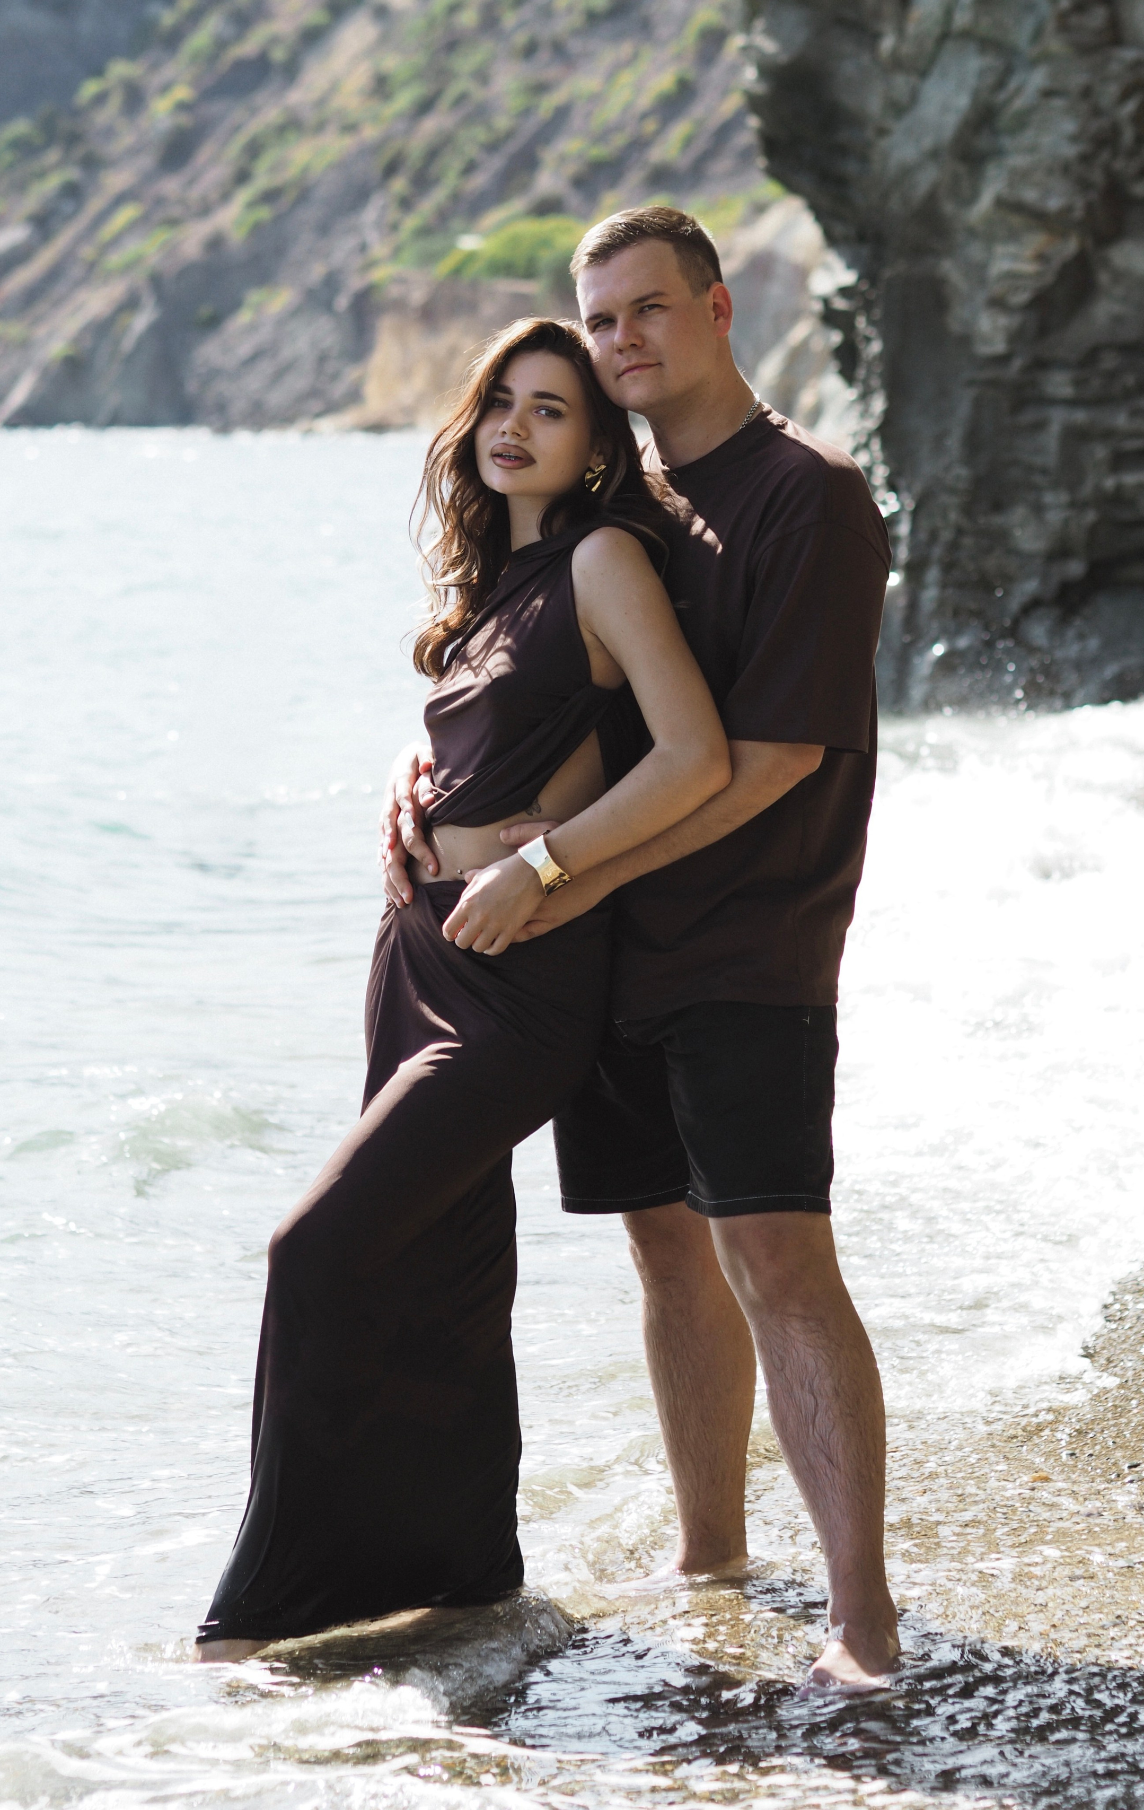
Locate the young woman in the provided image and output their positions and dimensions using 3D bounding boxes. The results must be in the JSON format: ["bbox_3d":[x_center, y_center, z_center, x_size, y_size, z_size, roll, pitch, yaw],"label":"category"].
[{"bbox_3d":[-0.125,0.129,5.767,0.520,1.665,0.500,-6,8,-43],"label":"young woman"}]

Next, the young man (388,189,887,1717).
[{"bbox_3d":[0.115,0.041,5.838,0.520,1.785,0.540,-5,8,-40],"label":"young man"}]

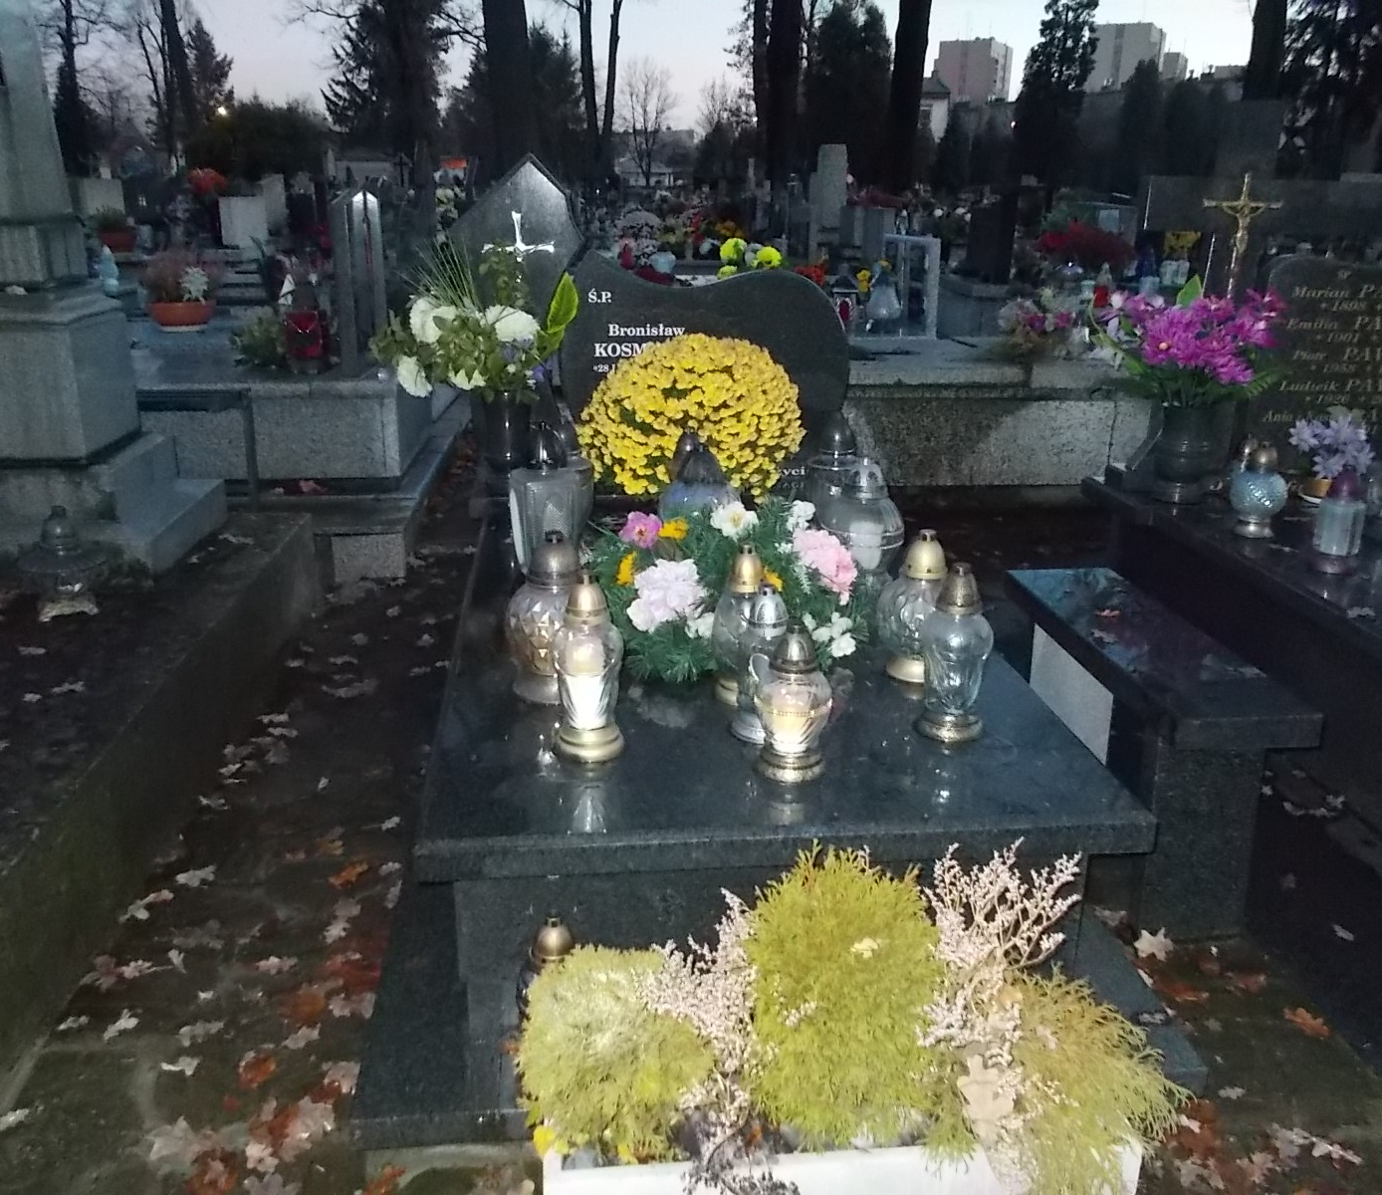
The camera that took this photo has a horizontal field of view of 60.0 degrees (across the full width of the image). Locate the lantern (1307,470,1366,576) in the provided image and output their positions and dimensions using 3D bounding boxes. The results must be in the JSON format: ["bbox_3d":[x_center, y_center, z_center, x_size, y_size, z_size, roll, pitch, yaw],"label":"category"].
[{"bbox_3d":[1.530,-0.181,2.815,0.114,0.237,0.114,-1,18,-5],"label":"lantern"}]

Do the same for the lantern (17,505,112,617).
[{"bbox_3d":[-1.483,-0.091,2.820,0.214,0.245,0.214,-1,18,-5],"label":"lantern"}]

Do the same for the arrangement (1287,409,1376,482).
[{"bbox_3d":[1.889,-0.453,3.530,0.250,0.200,0.210,0,20,0],"label":"arrangement"}]

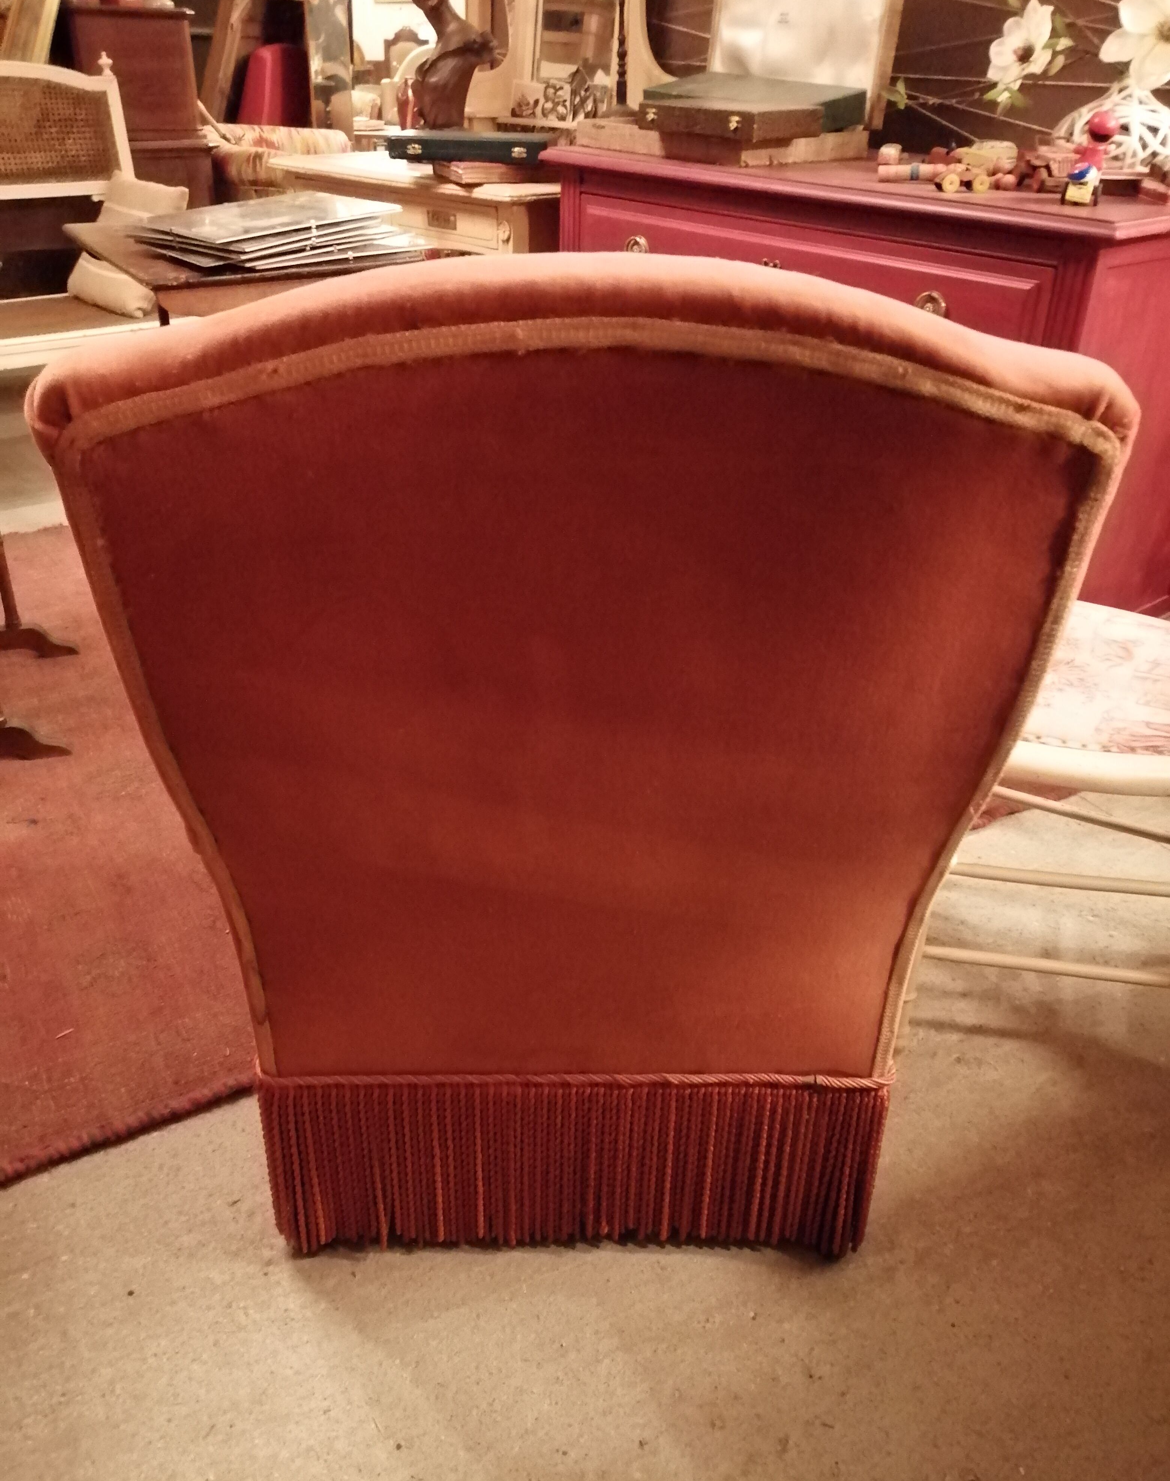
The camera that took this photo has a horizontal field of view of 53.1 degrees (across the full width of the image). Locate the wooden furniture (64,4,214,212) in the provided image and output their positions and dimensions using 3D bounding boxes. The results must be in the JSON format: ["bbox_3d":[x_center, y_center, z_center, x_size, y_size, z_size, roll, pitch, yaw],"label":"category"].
[{"bbox_3d":[-1.454,-1.871,4.046,0.376,1.115,0.850,-8,33,-15],"label":"wooden furniture"}]

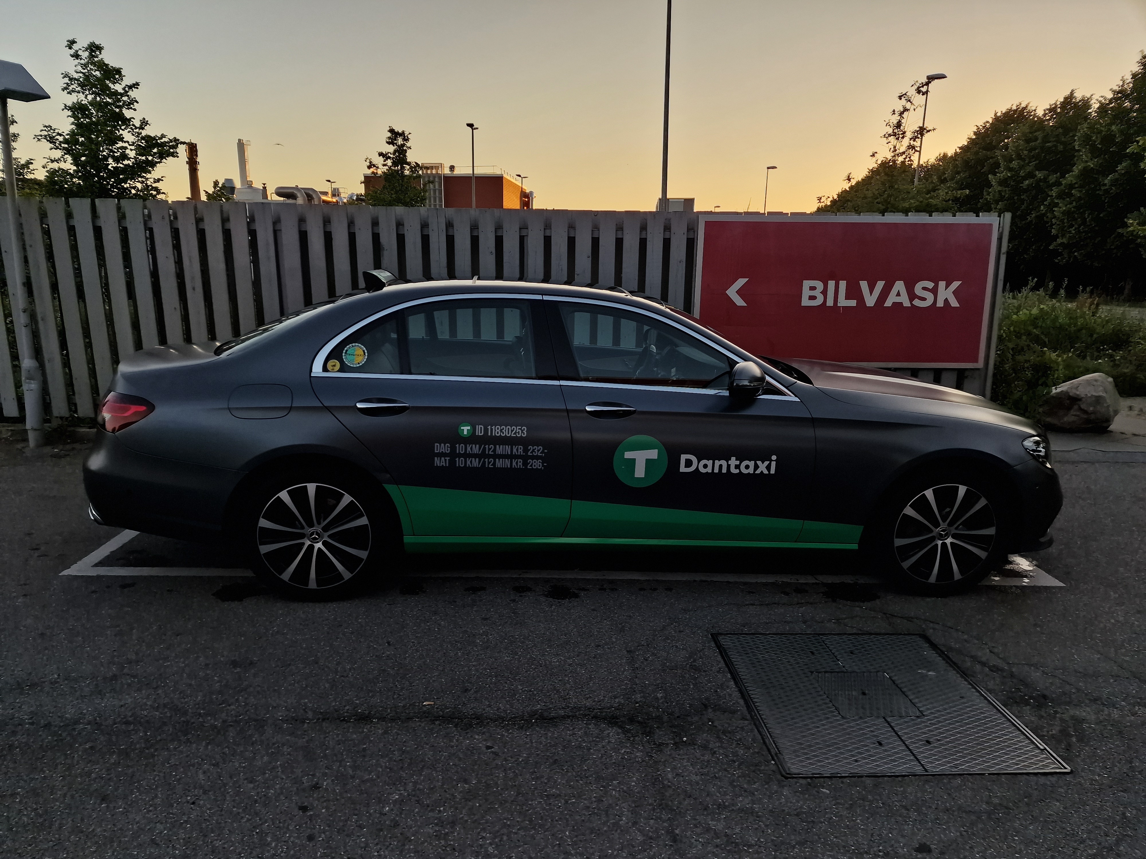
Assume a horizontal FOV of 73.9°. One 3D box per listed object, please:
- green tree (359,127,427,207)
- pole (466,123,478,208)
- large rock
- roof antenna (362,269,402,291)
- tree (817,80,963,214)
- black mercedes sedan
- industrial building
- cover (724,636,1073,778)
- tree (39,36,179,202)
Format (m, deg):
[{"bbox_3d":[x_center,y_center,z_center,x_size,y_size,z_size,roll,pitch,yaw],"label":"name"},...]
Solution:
[{"bbox_3d":[-7.344,-9.073,31.814,2.800,6.755,2.800,-2,13,-12],"label":"green tree"},{"bbox_3d":[-4.997,-11.207,38.501,0.500,8.081,1.400,6,13,20],"label":"pole"},{"bbox_3d":[5.047,-0.259,7.521,0.720,0.530,0.600,10,15,33],"label":"large rock"},{"bbox_3d":[-1.015,-0.785,4.030,0.160,0.120,0.340,0,13,-4],"label":"roof antenna"},{"bbox_3d":[10.561,-7.840,25.876,4.400,7.510,4.200,6,13,21],"label":"tree"},{"bbox_3d":[0.100,-0.099,4.292,4.935,1.475,1.930,0,13,-4],"label":"black mercedes sedan"},{"bbox_3d":[-17.286,-29.845,109.158,19.500,13.268,20.000,2,13,4],"label":"industrial building"},{"bbox_3d":[1.108,1.011,2.873,0.935,0.030,0.920,1,13,-3],"label":"cover"},{"bbox_3d":[-10.847,-5.874,18.196,3.300,6.334,3.200,-6,14,-29],"label":"tree"}]

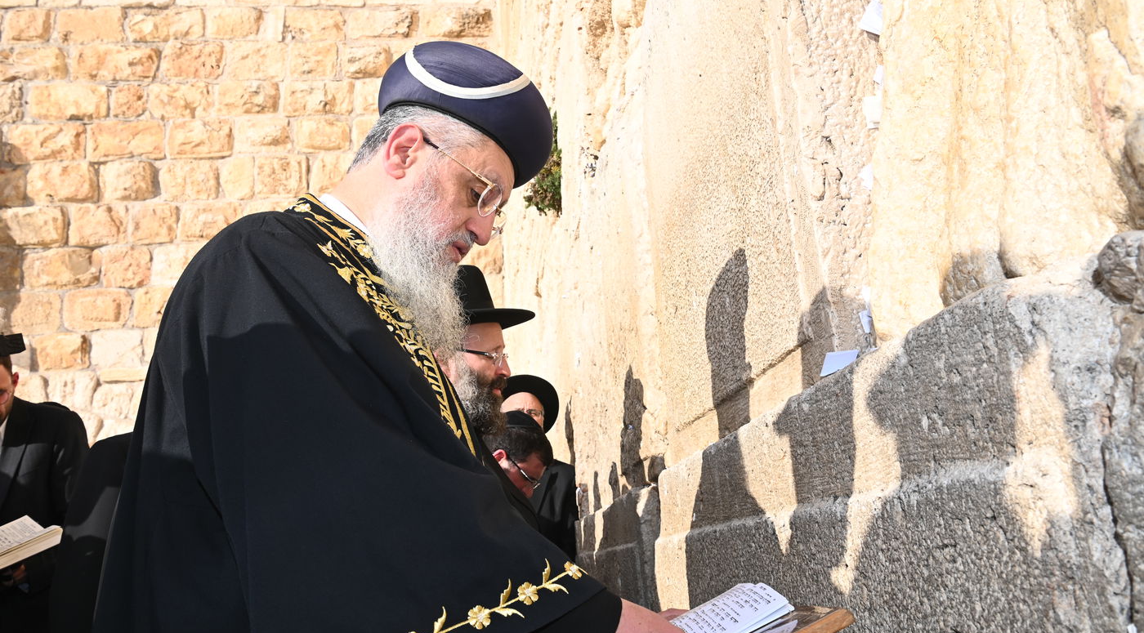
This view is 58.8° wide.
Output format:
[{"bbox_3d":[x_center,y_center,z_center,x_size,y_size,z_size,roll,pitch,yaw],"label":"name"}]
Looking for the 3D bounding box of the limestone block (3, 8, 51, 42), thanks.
[{"bbox_3d":[-5.110,-2.704,9.614,0.419,0.335,0.280,-2,-14,-7],"label":"limestone block"}]

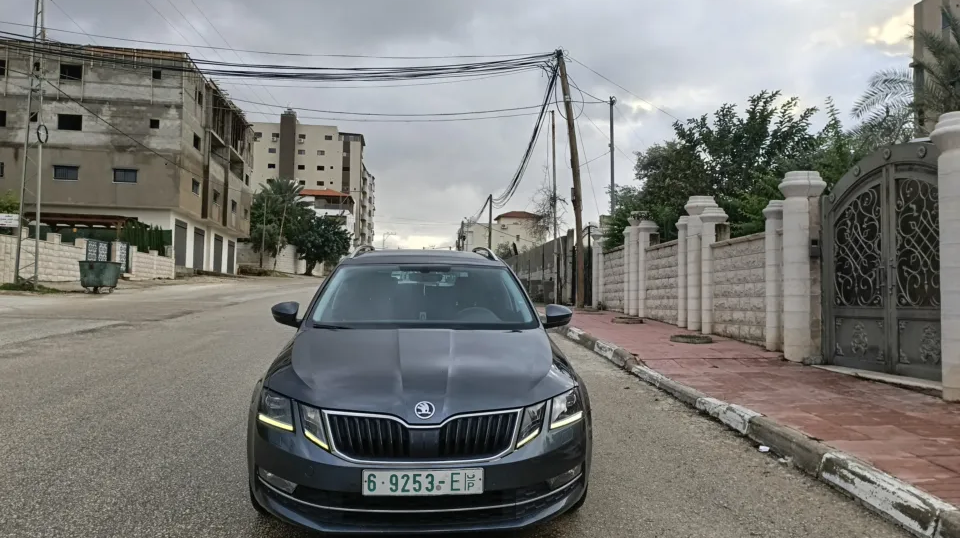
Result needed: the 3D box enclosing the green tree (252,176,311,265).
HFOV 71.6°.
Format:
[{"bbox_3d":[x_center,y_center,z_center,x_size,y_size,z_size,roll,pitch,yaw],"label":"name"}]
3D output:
[{"bbox_3d":[-20.422,-4.681,68.237,6.600,9.477,6.400,1,-3,0],"label":"green tree"}]

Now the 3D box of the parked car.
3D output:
[{"bbox_3d":[-0.422,0.542,5.152,1.840,1.470,4.680,0,1,-5],"label":"parked car"}]

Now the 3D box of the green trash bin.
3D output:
[{"bbox_3d":[-14.246,0.325,25.030,1.000,1.193,1.300,1,-3,-3],"label":"green trash bin"}]

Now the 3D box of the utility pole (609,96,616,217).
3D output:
[{"bbox_3d":[4.006,-2.233,20.153,0.130,6.128,0.130,1,-3,0],"label":"utility pole"}]

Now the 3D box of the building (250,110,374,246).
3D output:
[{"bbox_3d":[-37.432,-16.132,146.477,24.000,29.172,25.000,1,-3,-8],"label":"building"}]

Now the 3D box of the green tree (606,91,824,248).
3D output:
[{"bbox_3d":[4.687,-1.260,13.111,4.300,4.459,4.200,-1,-3,27],"label":"green tree"}]

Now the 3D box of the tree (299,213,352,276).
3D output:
[{"bbox_3d":[-14.448,-2.247,62.143,5.100,5.713,5.000,1,-3,0],"label":"tree"}]

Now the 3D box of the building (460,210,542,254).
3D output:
[{"bbox_3d":[2.823,-4.150,86.172,11.000,7.187,11.000,0,-3,6],"label":"building"}]

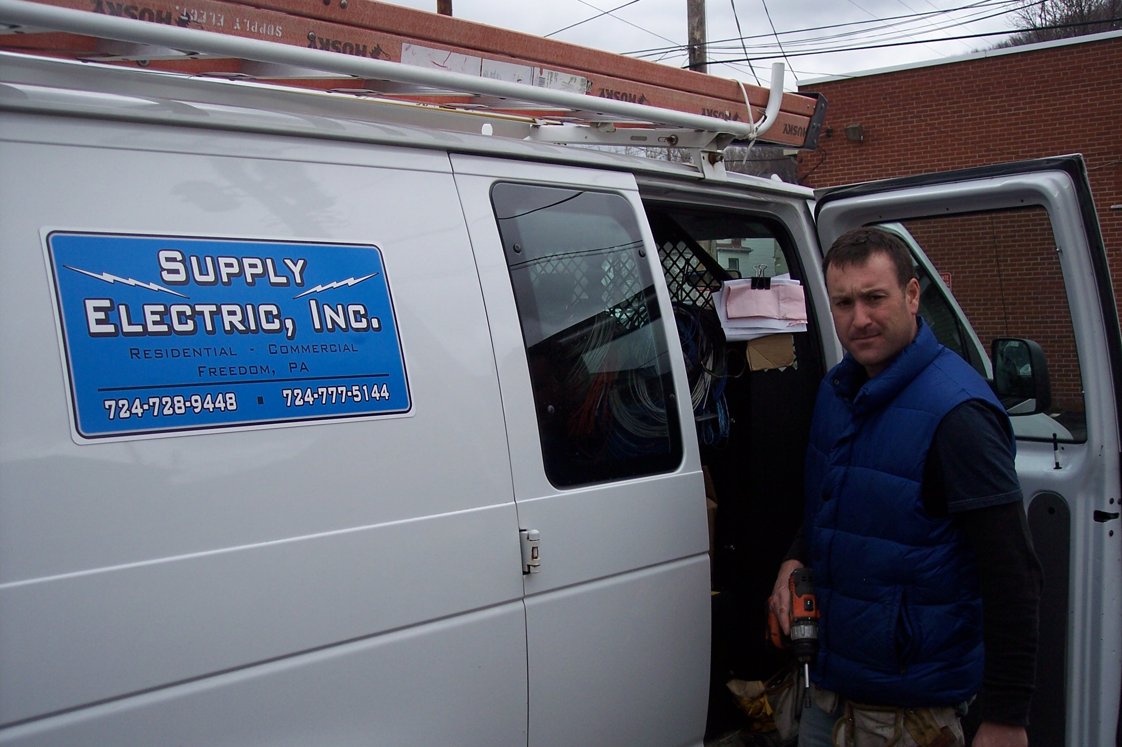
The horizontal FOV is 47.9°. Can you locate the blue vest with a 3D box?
[{"bbox_3d":[0.640,0.247,2.330,0.310,0.700,0.480,-2,2,-25],"label":"blue vest"}]

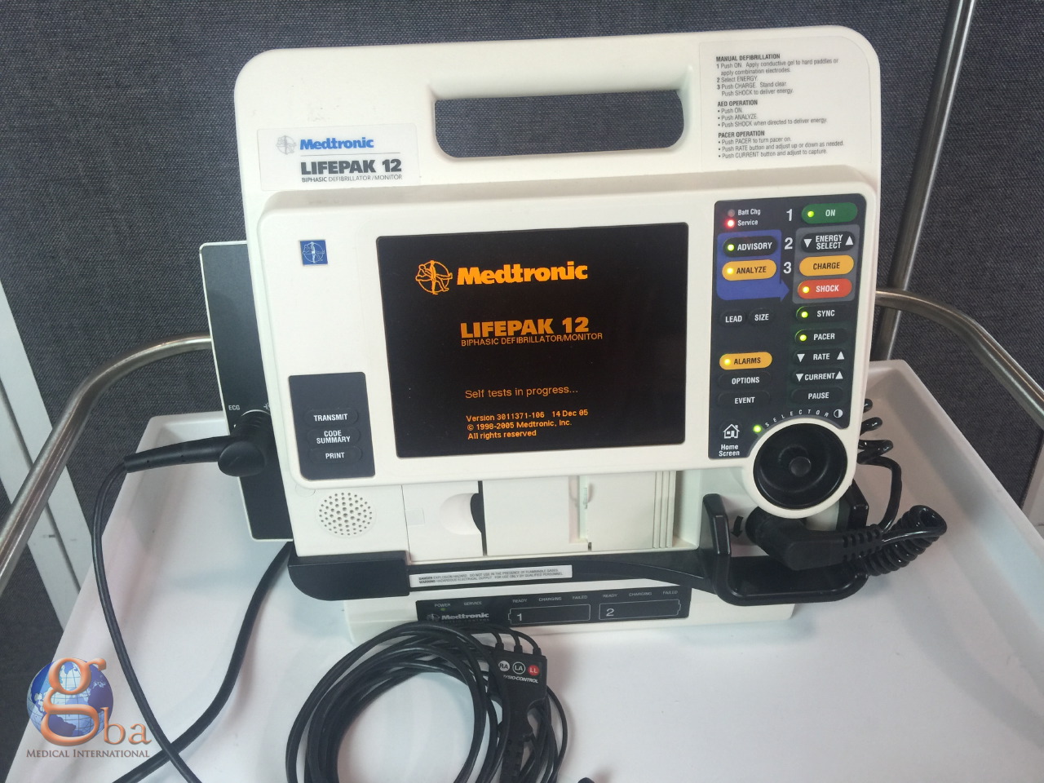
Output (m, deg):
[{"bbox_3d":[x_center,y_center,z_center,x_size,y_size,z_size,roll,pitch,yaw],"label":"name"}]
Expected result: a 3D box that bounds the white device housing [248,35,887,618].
[{"bbox_3d":[0.020,-0.036,0.546,0.370,0.340,0.180,-2,26,-1],"label":"white device housing"}]

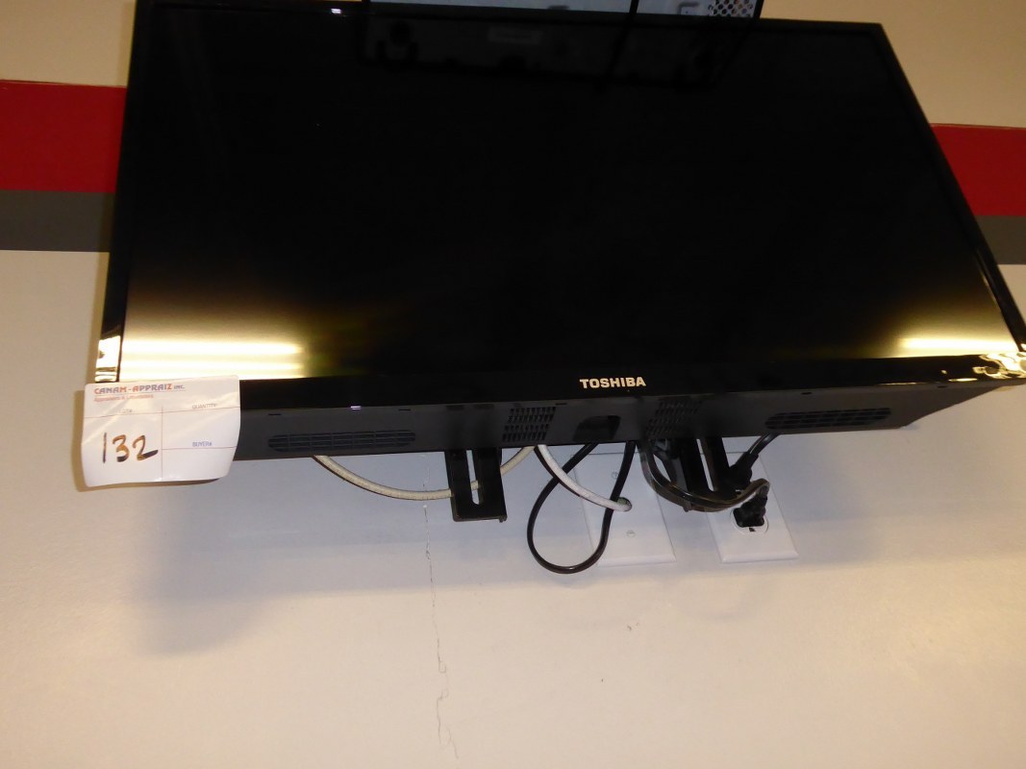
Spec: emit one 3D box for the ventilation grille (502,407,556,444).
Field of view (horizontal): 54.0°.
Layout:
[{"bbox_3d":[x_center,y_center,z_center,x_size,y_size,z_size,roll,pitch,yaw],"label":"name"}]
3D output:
[{"bbox_3d":[0.011,0.029,0.766,0.035,0.006,0.053,-2,-32,-11],"label":"ventilation grille"}]

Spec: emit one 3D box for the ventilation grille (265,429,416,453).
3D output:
[{"bbox_3d":[-0.127,0.041,0.752,0.108,0.006,0.025,-2,-32,-11],"label":"ventilation grille"}]

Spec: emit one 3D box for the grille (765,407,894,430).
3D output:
[{"bbox_3d":[0.256,0.026,0.822,0.107,0.006,0.026,-2,-32,-11],"label":"grille"}]

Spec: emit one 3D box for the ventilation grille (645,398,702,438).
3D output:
[{"bbox_3d":[0.124,0.025,0.788,0.035,0.006,0.057,-2,-32,-11],"label":"ventilation grille"}]

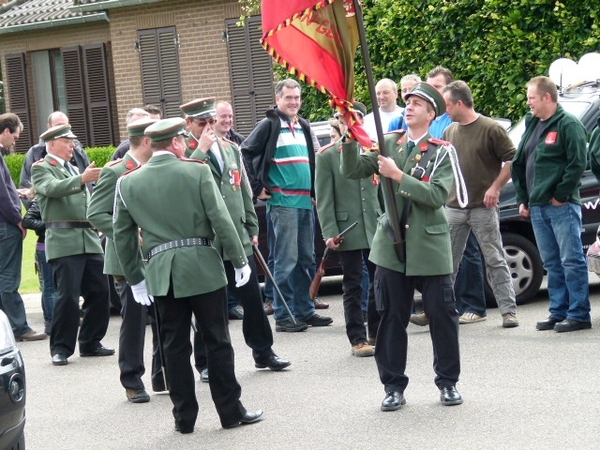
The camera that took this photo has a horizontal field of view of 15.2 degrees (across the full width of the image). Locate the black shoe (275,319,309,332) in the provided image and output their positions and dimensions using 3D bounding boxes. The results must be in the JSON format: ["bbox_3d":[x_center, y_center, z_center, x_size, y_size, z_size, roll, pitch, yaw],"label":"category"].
[{"bbox_3d":[-0.065,0.734,16.833,0.290,0.110,0.110,-2,5,30],"label":"black shoe"}]

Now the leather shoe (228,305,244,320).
[{"bbox_3d":[-0.492,0.689,17.859,0.295,0.110,0.110,-1,6,40],"label":"leather shoe"}]

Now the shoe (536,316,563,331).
[{"bbox_3d":[1.815,0.678,16.173,0.300,0.110,0.110,-8,5,-32],"label":"shoe"}]

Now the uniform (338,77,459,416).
[{"bbox_3d":[0.625,0.123,12.982,0.640,1.860,0.480,-4,4,18],"label":"uniform"}]

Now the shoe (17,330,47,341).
[{"bbox_3d":[-2.174,0.870,18.135,0.290,0.110,0.110,-5,4,0],"label":"shoe"}]

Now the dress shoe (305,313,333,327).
[{"bbox_3d":[0.120,0.703,17.024,0.290,0.110,0.110,-3,5,18],"label":"dress shoe"}]

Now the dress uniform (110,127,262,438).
[{"bbox_3d":[-0.663,0.262,12.984,0.680,1.810,0.440,-3,5,22],"label":"dress uniform"}]

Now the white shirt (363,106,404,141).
[{"bbox_3d":[0.711,-0.585,17.700,0.520,0.700,0.280,-4,4,12],"label":"white shirt"}]

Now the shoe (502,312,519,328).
[{"bbox_3d":[1.516,0.670,16.294,0.110,0.115,0.295,-6,5,-8],"label":"shoe"}]

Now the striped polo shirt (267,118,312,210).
[{"bbox_3d":[-0.075,-0.460,16.850,0.500,0.720,0.320,-7,5,-25],"label":"striped polo shirt"}]

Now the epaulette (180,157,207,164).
[{"bbox_3d":[-0.609,-0.369,12.880,0.145,0.030,0.060,15,11,20],"label":"epaulette"}]

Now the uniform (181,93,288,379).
[{"bbox_3d":[-0.446,0.077,14.882,0.560,1.860,0.460,-8,5,-33],"label":"uniform"}]

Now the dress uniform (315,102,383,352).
[{"bbox_3d":[0.386,0.005,15.686,0.560,1.740,0.400,-7,5,-25],"label":"dress uniform"}]

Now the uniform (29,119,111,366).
[{"bbox_3d":[-1.660,0.143,16.550,0.550,1.750,0.540,0,6,45],"label":"uniform"}]

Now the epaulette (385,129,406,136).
[{"bbox_3d":[0.547,-0.530,12.900,0.140,0.030,0.060,-14,9,20],"label":"epaulette"}]

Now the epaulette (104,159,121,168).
[{"bbox_3d":[-1.179,-0.389,14.250,0.060,0.030,0.140,-1,22,40],"label":"epaulette"}]

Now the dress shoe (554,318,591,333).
[{"bbox_3d":[1.916,0.681,15.820,0.285,0.110,0.110,-7,5,-22],"label":"dress shoe"}]

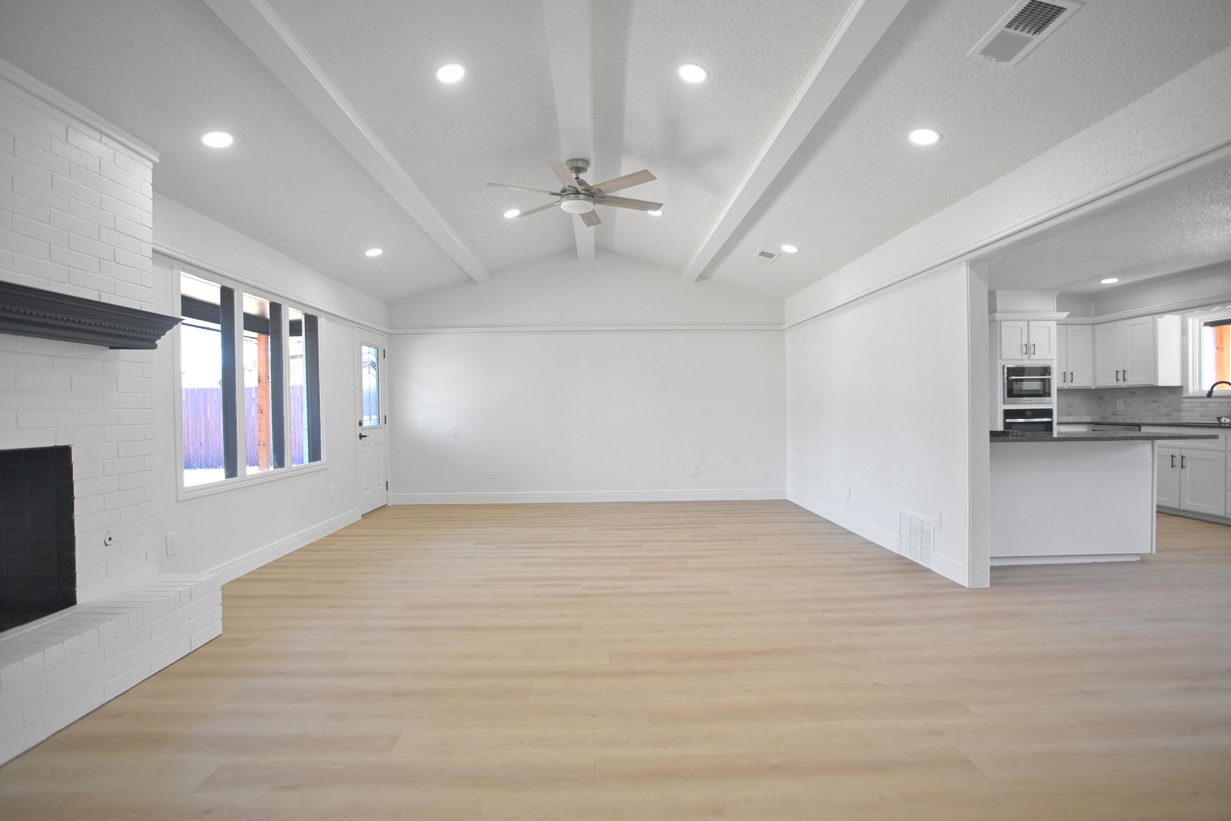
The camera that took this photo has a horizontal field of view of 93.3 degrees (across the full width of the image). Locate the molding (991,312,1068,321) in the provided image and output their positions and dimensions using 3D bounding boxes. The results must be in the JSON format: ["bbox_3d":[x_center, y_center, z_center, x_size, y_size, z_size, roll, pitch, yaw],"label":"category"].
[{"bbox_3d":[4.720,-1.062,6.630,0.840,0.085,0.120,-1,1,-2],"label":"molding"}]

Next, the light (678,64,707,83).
[{"bbox_3d":[0.420,-1.817,3.137,0.168,0.030,0.168,15,0,-2],"label":"light"}]

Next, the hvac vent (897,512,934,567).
[{"bbox_3d":[2.217,0.942,4.310,0.030,0.356,0.468,-1,1,-2],"label":"hvac vent"}]

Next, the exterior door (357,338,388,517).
[{"bbox_3d":[-2.780,0.125,6.618,0.050,2.040,0.770,-1,1,-2],"label":"exterior door"}]

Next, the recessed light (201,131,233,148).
[{"bbox_3d":[-2.127,-1.444,3.106,0.168,0.030,0.168,-16,1,-2],"label":"recessed light"}]

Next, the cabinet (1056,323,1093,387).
[{"bbox_3d":[5.408,-0.645,7.120,0.633,0.774,0.330,-1,0,-2],"label":"cabinet"}]

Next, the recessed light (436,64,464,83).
[{"bbox_3d":[-0.886,-1.808,3.122,0.168,0.030,0.168,-16,1,-2],"label":"recessed light"}]

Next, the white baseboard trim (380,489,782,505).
[{"bbox_3d":[-0.323,1.059,7.122,4.865,0.136,0.020,-1,0,-1],"label":"white baseboard trim"}]

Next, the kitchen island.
[{"bbox_3d":[3.367,0.650,4.471,1.890,0.920,0.640,-1,1,-2],"label":"kitchen island"}]

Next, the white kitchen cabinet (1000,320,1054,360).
[{"bbox_3d":[4.709,-0.802,6.958,0.670,0.469,0.610,-1,0,-2],"label":"white kitchen cabinet"}]

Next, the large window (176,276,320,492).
[{"bbox_3d":[-2.714,-0.191,4.505,0.090,1.345,1.770,-1,1,-2],"label":"large window"}]

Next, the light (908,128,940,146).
[{"bbox_3d":[1.666,-1.472,3.132,0.168,0.030,0.168,15,0,-2],"label":"light"}]

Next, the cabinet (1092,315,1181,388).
[{"bbox_3d":[5.945,-0.648,6.650,0.320,0.750,0.790,-1,1,-2],"label":"cabinet"}]

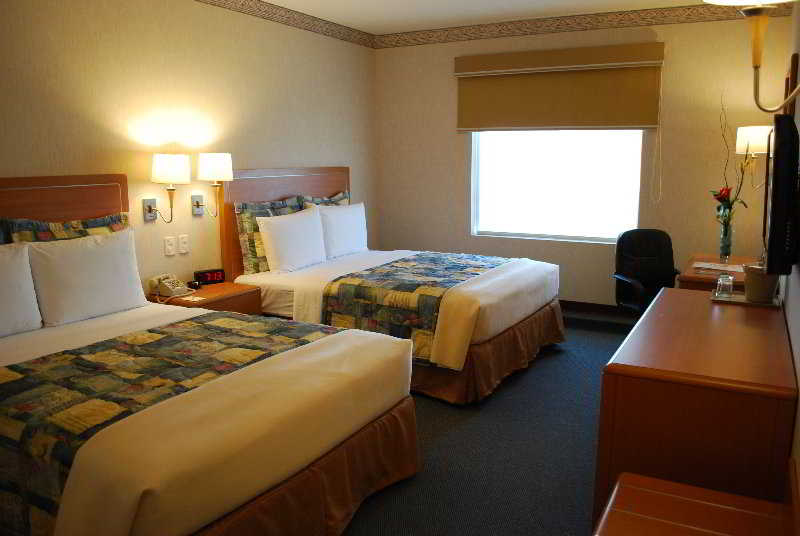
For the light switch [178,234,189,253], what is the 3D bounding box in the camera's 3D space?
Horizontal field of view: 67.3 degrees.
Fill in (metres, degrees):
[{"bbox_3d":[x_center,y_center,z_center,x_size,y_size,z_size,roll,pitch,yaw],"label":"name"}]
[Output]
[{"bbox_3d":[-1.431,-0.156,3.997,0.016,0.120,0.074,7,13,31],"label":"light switch"}]

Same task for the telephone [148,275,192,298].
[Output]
[{"bbox_3d":[-1.435,0.109,3.735,0.195,0.105,0.190,4,11,18],"label":"telephone"}]

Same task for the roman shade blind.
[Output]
[{"bbox_3d":[1.157,-1.351,4.609,1.584,0.583,0.110,7,13,30],"label":"roman shade blind"}]

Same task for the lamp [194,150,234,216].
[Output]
[{"bbox_3d":[-1.176,-0.526,3.789,0.280,0.395,0.225,7,13,30],"label":"lamp"}]

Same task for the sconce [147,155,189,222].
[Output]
[{"bbox_3d":[-1.421,-0.483,3.643,0.325,0.425,0.225,7,13,31],"label":"sconce"}]

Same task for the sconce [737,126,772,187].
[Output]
[{"bbox_3d":[2.209,-0.668,3.699,0.280,0.400,0.225,7,13,30],"label":"sconce"}]

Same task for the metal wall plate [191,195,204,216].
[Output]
[{"bbox_3d":[-1.356,-0.421,4.055,0.030,0.135,0.088,7,13,31],"label":"metal wall plate"}]

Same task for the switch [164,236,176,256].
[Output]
[{"bbox_3d":[-1.487,-0.141,3.906,0.016,0.120,0.074,7,13,31],"label":"switch"}]

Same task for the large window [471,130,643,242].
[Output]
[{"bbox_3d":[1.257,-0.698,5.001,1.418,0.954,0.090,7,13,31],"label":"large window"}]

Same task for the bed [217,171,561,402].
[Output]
[{"bbox_3d":[-0.005,-0.055,4.420,2.039,1.297,1.516,7,13,31],"label":"bed"}]

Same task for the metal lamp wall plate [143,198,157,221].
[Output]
[{"bbox_3d":[-1.479,-0.339,3.567,0.020,0.136,0.088,7,13,30],"label":"metal lamp wall plate"}]

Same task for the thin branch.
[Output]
[{"bbox_3d":[2.216,-0.857,4.103,0.105,0.630,0.095,7,13,31],"label":"thin branch"}]

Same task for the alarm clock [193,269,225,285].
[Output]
[{"bbox_3d":[-1.240,0.056,3.883,0.195,0.080,0.080,-8,14,-37],"label":"alarm clock"}]

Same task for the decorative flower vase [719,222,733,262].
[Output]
[{"bbox_3d":[2.166,-0.180,3.958,0.085,0.275,0.085,7,13,30],"label":"decorative flower vase"}]

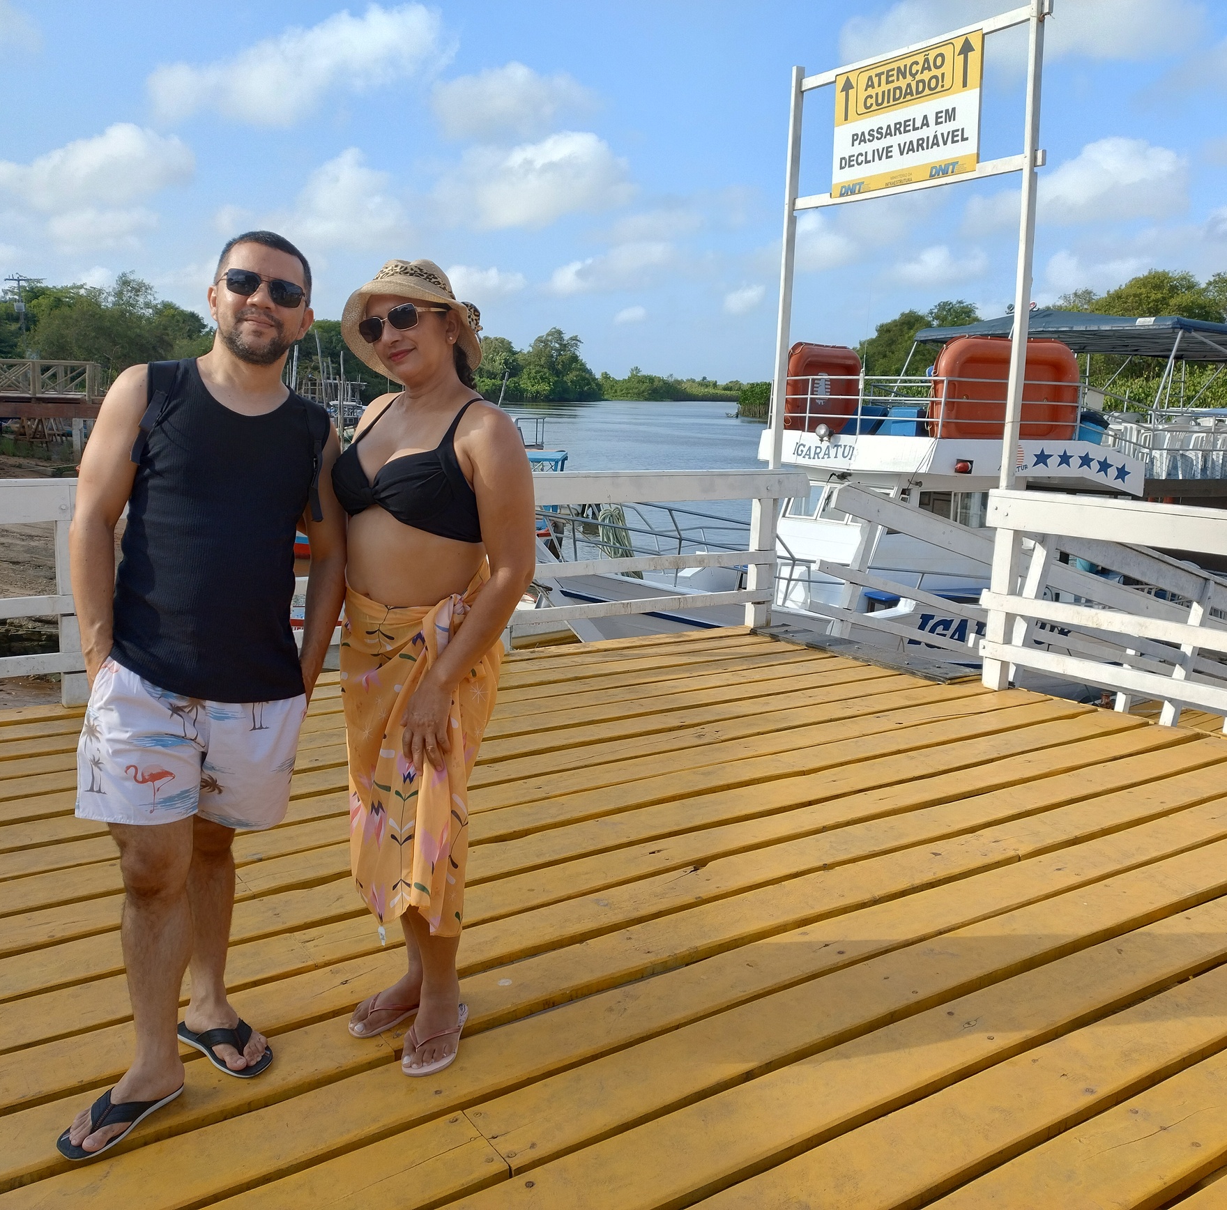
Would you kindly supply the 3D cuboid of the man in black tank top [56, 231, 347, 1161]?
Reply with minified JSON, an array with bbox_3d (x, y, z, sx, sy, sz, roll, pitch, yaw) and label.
[{"bbox_3d":[-0.812,0.142,2.322,0.560,1.710,0.430,-2,10,-17],"label":"man in black tank top"}]

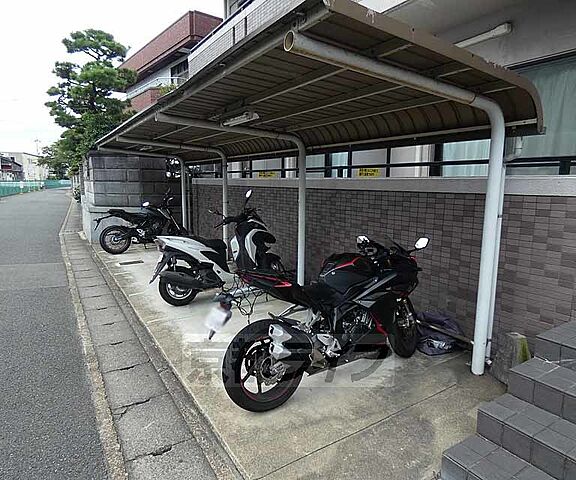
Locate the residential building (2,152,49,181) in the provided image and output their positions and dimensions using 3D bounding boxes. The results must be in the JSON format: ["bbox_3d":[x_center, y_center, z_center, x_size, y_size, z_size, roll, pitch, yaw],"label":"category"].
[{"bbox_3d":[-61.000,-16.427,80.000,8.000,7.500,14.000,-5,11,-24],"label":"residential building"}]

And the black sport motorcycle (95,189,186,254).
[{"bbox_3d":[-3.032,-0.349,7.379,1.980,1.220,0.790,-5,11,-27],"label":"black sport motorcycle"}]

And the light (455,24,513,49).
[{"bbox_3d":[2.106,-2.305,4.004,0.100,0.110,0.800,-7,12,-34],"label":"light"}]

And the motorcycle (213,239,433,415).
[{"bbox_3d":[0.369,0.529,2.586,2.040,1.080,0.740,-6,11,-29],"label":"motorcycle"}]

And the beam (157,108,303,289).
[{"bbox_3d":[-0.533,-0.247,4.052,1.850,2.180,0.090,-7,12,-34],"label":"beam"}]

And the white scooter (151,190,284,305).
[{"bbox_3d":[-0.830,0.093,4.545,1.900,1.340,0.780,-8,13,-37],"label":"white scooter"}]

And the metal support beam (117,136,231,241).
[{"bbox_3d":[-1.921,-0.608,6.087,1.830,2.180,0.090,-7,12,-34],"label":"metal support beam"}]

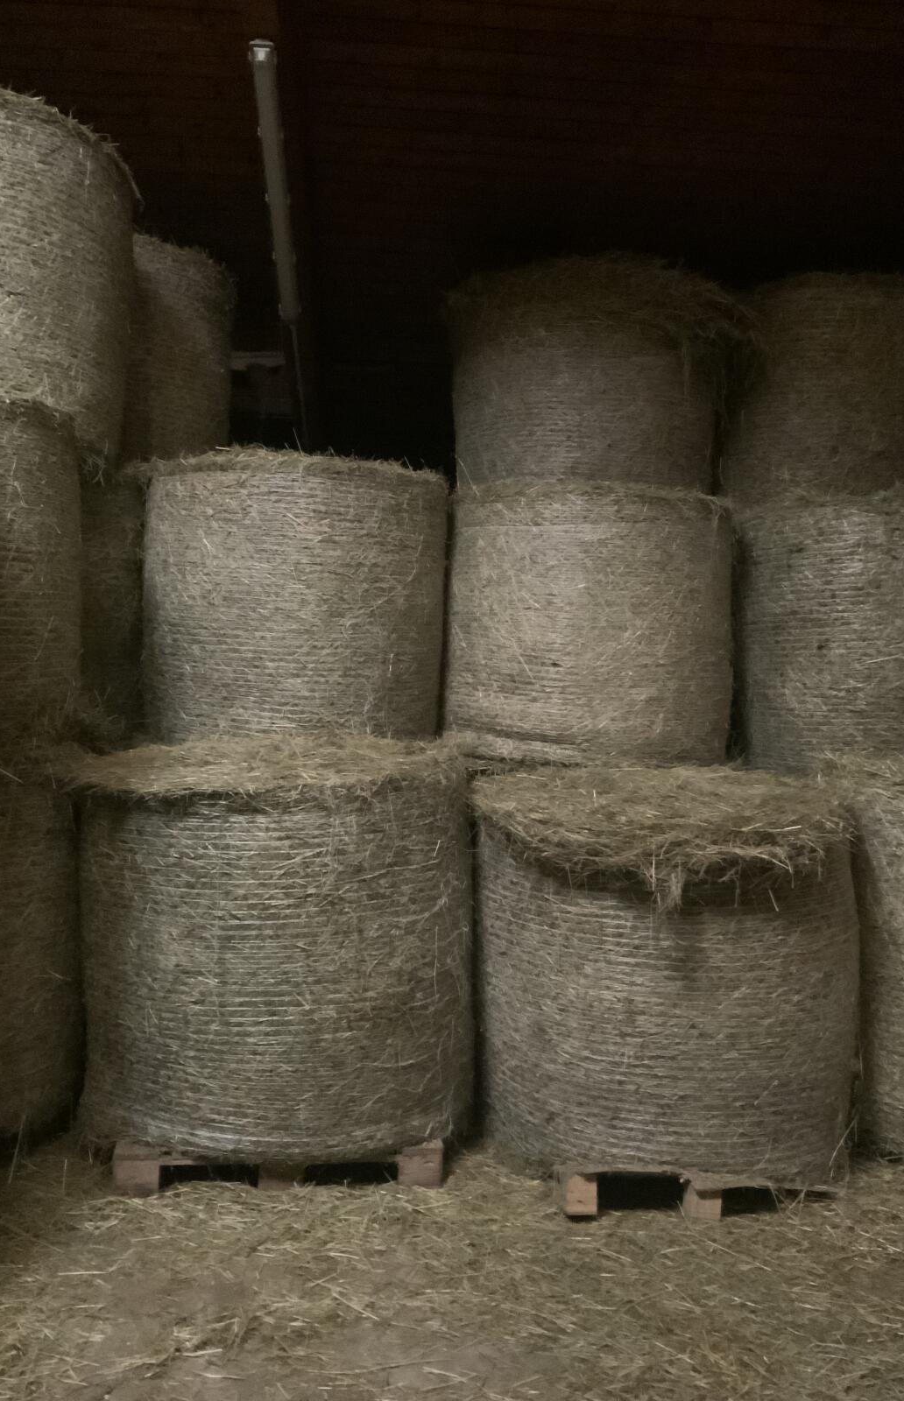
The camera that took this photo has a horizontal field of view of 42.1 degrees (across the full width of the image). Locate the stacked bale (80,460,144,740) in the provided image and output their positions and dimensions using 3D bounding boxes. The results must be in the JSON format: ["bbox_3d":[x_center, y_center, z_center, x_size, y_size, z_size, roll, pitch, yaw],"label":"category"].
[{"bbox_3d":[-2.047,-0.531,6.171,1.462,1.190,1.462,-1,3,-18],"label":"stacked bale"}]

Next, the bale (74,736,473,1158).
[{"bbox_3d":[-0.644,0.826,4.442,1.453,1.190,1.453,0,3,-8],"label":"bale"}]

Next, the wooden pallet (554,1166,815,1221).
[{"bbox_3d":[0.790,1.496,4.185,0.819,0.144,1.102,0,3,5],"label":"wooden pallet"}]

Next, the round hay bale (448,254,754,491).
[{"bbox_3d":[0.762,-1.677,6.503,1.492,1.160,1.492,0,3,7],"label":"round hay bale"}]

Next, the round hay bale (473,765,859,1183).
[{"bbox_3d":[0.754,0.873,4.289,1.375,1.131,1.375,1,3,10],"label":"round hay bale"}]

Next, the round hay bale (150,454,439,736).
[{"bbox_3d":[-0.761,-0.464,5.685,1.443,1.190,1.443,0,3,-8],"label":"round hay bale"}]

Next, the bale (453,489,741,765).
[{"bbox_3d":[0.697,-0.361,6.014,1.453,1.219,1.453,0,3,7],"label":"bale"}]

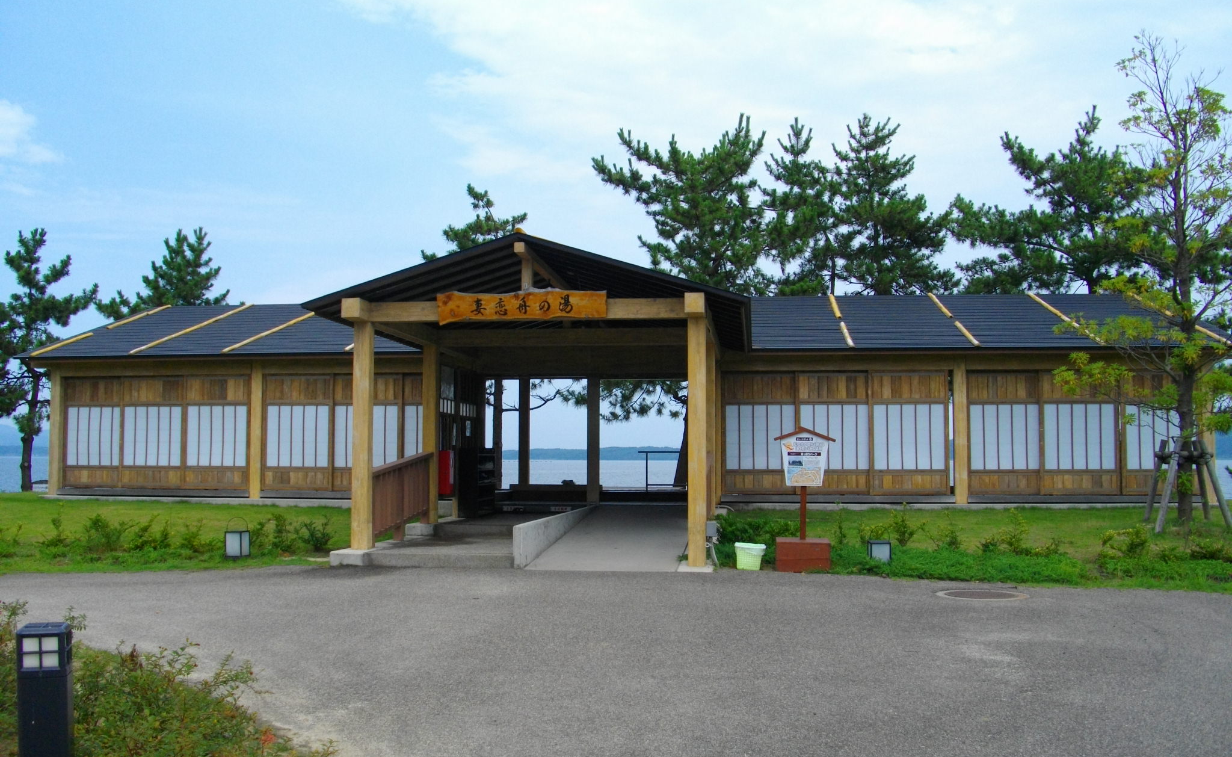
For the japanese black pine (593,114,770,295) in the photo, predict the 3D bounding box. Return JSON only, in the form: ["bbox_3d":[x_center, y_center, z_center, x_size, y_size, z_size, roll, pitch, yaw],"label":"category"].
[{"bbox_3d":[1.661,-2.046,29.815,5.100,10.440,4.800,-1,-4,7],"label":"japanese black pine"}]

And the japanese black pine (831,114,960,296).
[{"bbox_3d":[7.482,-2.006,29.512,3.600,10.320,3.500,-1,-4,7],"label":"japanese black pine"}]

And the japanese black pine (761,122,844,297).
[{"bbox_3d":[5.060,-1.965,29.810,2.700,10.280,2.800,-1,-4,7],"label":"japanese black pine"}]

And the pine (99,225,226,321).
[{"bbox_3d":[-12.837,-0.526,31.112,3.900,7.590,3.800,-1,-4,7],"label":"pine"}]

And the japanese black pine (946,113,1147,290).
[{"bbox_3d":[11.306,-1.983,28.508,5.200,10.130,4.800,-1,-4,7],"label":"japanese black pine"}]

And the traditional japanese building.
[{"bbox_3d":[-0.464,0.415,19.977,20.950,4.670,13.050,-1,-4,7],"label":"traditional japanese building"}]

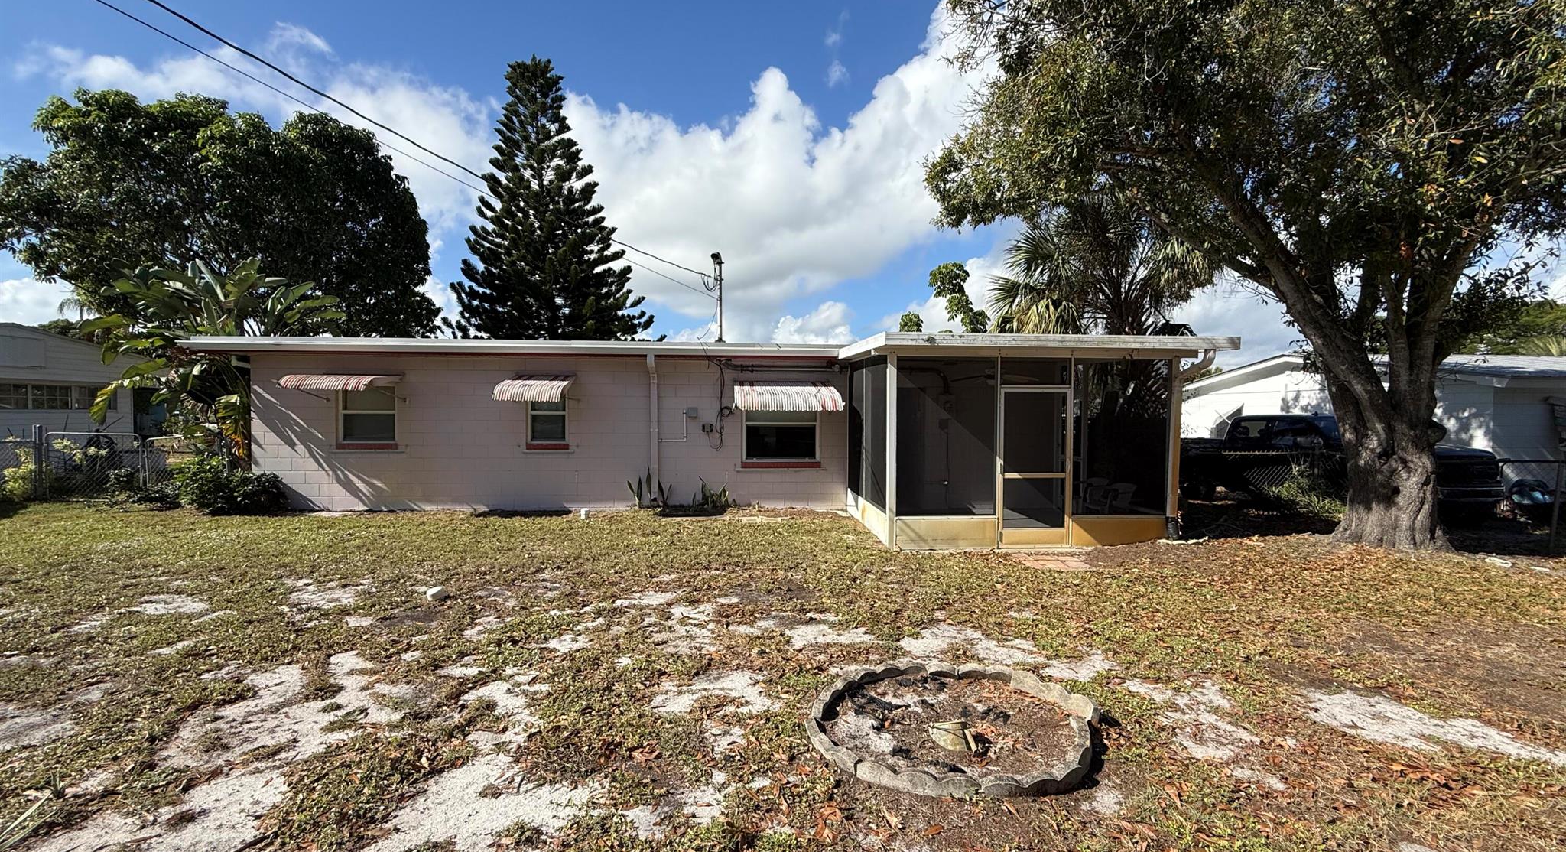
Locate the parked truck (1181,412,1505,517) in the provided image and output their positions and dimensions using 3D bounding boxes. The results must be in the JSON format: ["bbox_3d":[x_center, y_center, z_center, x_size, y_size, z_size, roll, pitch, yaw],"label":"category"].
[{"bbox_3d":[10.900,0.769,13.200,2.030,1.940,5.800,0,1,-6],"label":"parked truck"}]

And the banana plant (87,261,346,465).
[{"bbox_3d":[-9.750,-0.735,10.850,4.300,4.200,3.800,0,1,0],"label":"banana plant"}]

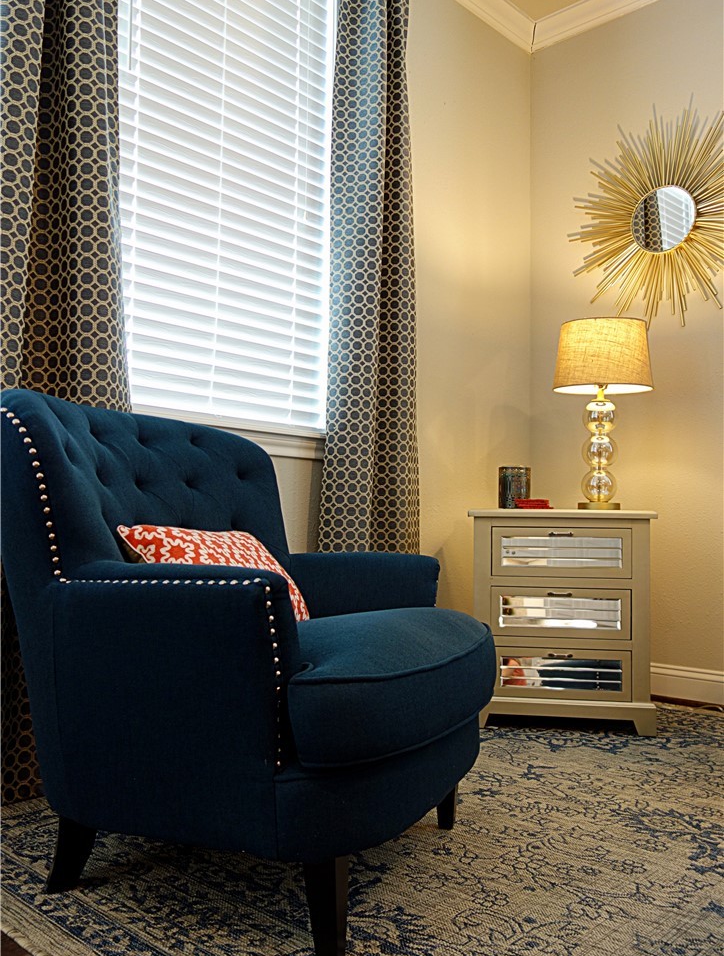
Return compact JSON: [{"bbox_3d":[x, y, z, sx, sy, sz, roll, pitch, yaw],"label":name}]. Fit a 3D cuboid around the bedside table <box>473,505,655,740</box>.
[{"bbox_3d":[0.629,0.439,2.734,0.561,0.661,0.400,0,-3,8],"label":"bedside table"}]

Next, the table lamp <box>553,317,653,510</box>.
[{"bbox_3d":[0.776,-0.194,2.742,0.324,0.608,0.324,0,-3,8],"label":"table lamp"}]

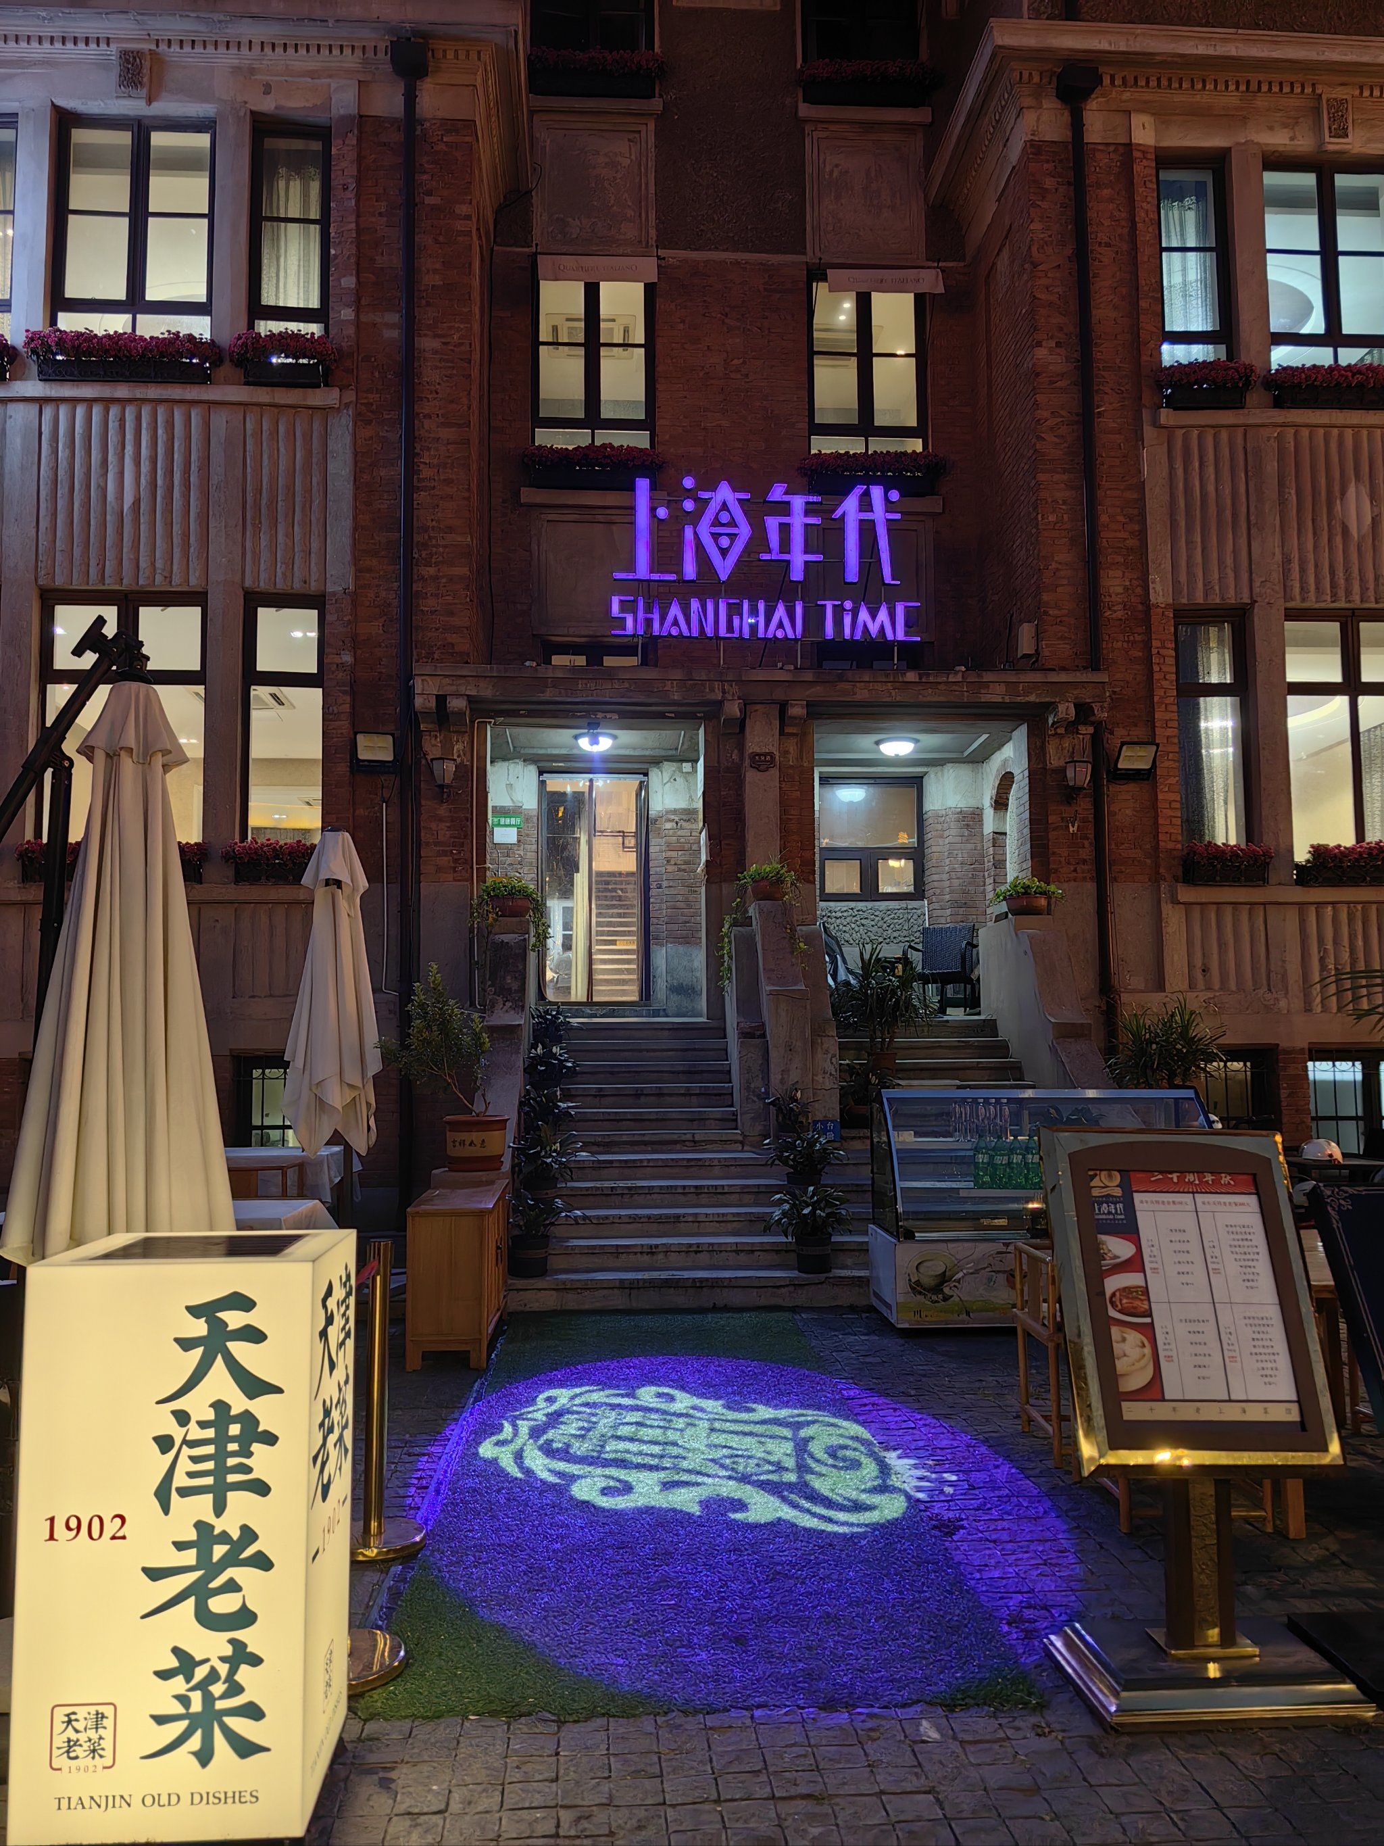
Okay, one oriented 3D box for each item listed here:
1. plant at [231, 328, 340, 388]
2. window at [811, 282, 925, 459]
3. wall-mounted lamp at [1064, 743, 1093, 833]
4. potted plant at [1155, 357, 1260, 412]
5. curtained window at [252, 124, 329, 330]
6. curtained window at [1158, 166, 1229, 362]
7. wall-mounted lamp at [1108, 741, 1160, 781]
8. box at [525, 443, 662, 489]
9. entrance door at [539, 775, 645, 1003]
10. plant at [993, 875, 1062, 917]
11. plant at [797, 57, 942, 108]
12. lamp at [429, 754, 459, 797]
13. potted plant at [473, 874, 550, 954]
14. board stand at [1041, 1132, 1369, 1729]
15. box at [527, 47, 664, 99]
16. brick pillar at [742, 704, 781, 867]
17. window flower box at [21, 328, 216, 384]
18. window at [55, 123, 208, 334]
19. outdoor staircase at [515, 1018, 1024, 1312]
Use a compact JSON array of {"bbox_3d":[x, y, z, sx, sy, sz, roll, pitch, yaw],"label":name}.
[{"bbox_3d":[-3.299,-4.493,11.663,0.821,0.465,0.300,0,-4,-9],"label":"plant"},{"bbox_3d":[1.676,-5.306,13.874,1.117,1.871,0.150,0,-4,-4],"label":"window"},{"bbox_3d":[2.995,-1.051,11.156,0.240,0.644,0.240,0,-5,-4],"label":"wall-mounted lamp"},{"bbox_3d":[4.156,-4.331,11.704,0.840,0.462,0.300,0,-5,-4],"label":"potted plant"},{"bbox_3d":[-3.222,-5.476,11.533,0.624,1.951,0.140,0,-5,-4],"label":"curtained window"},{"bbox_3d":[4.289,-5.571,12.368,0.593,1.866,0.150,-1,-4,1],"label":"curtained window"},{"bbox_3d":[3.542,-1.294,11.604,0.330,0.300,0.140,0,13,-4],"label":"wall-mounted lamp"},{"bbox_3d":[-0.934,-4.209,13.453,1.275,0.438,0.320,0,-4,-4],"label":"box"},{"bbox_3d":[-0.914,-0.313,13.237,0.962,2.098,0.100,0,-5,-4],"label":"entrance door"},{"bbox_3d":[2.545,-0.205,10.905,0.523,0.324,0.380,0,-5,-4],"label":"plant"},{"bbox_3d":[1.688,-7.995,13.884,1.364,0.464,0.320,0,-5,-4],"label":"plant"},{"bbox_3d":[-1.939,-1.148,11.263,0.234,0.353,0.250,0,-5,-4],"label":"lamp"},{"bbox_3d":[-1.388,-0.069,11.060,0.570,0.598,0.480,0,-5,-4],"label":"potted plant"},{"bbox_3d":[1.224,1.168,3.537,0.626,1.300,0.520,0,-5,-4],"label":"board stand"},{"bbox_3d":[-0.920,-8.010,13.745,1.290,0.480,0.320,0,-4,-4],"label":"box"},{"bbox_3d":[0.545,-0.967,11.537,0.293,1.521,0.300,0,-5,-4],"label":"brick pillar"},{"bbox_3d":[-4.377,-4.335,11.109,1.488,0.470,0.320,0,-5,-4],"label":"window flower box"},{"bbox_3d":[-4.528,-5.574,11.742,1.261,1.957,0.150,0,-4,-4],"label":"window"},{"bbox_3d":[0.673,1.474,9.763,3.740,1.698,2.840,0,-5,-4],"label":"outdoor staircase"}]

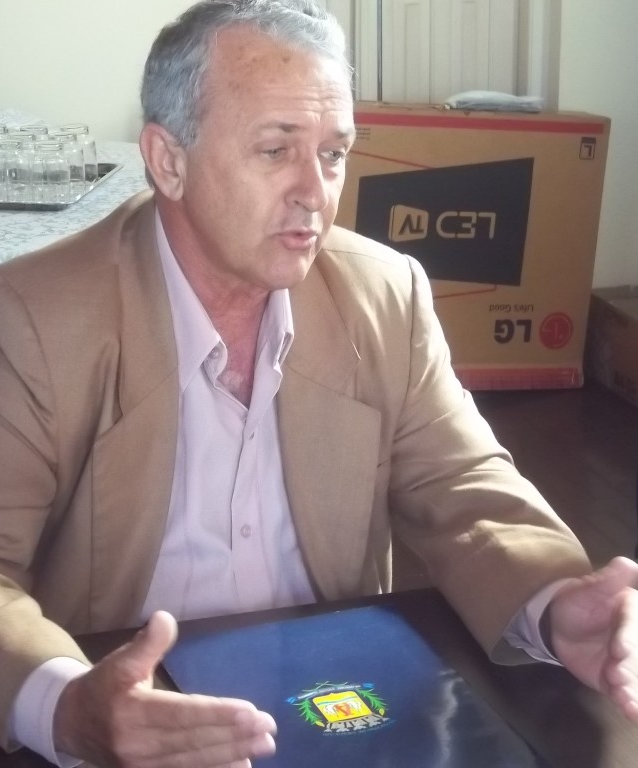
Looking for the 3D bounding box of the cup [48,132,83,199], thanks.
[{"bbox_3d":[-0.507,-0.444,3.658,0.068,0.106,0.068,-1,16,0],"label":"cup"}]

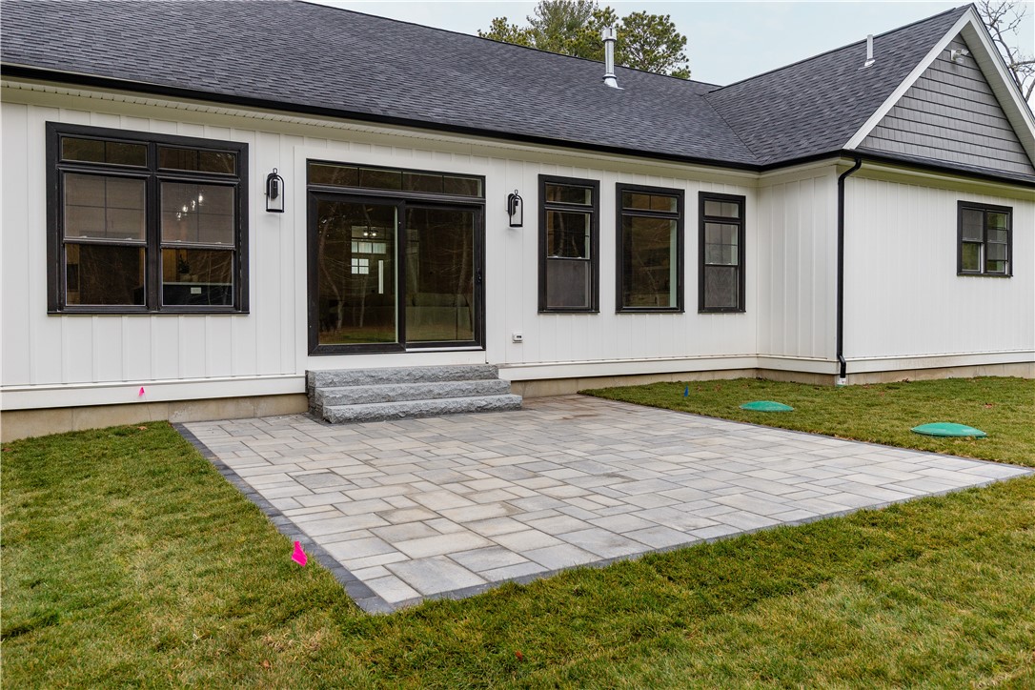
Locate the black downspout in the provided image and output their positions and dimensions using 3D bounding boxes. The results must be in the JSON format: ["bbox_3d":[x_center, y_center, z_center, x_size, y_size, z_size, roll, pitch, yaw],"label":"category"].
[{"bbox_3d":[5.170,-1.154,11.668,0.085,3.486,0.332,-2,3,-32],"label":"black downspout"}]

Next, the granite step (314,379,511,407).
[{"bbox_3d":[-1.231,0.573,9.209,2.452,0.180,0.379,-2,3,-32],"label":"granite step"}]

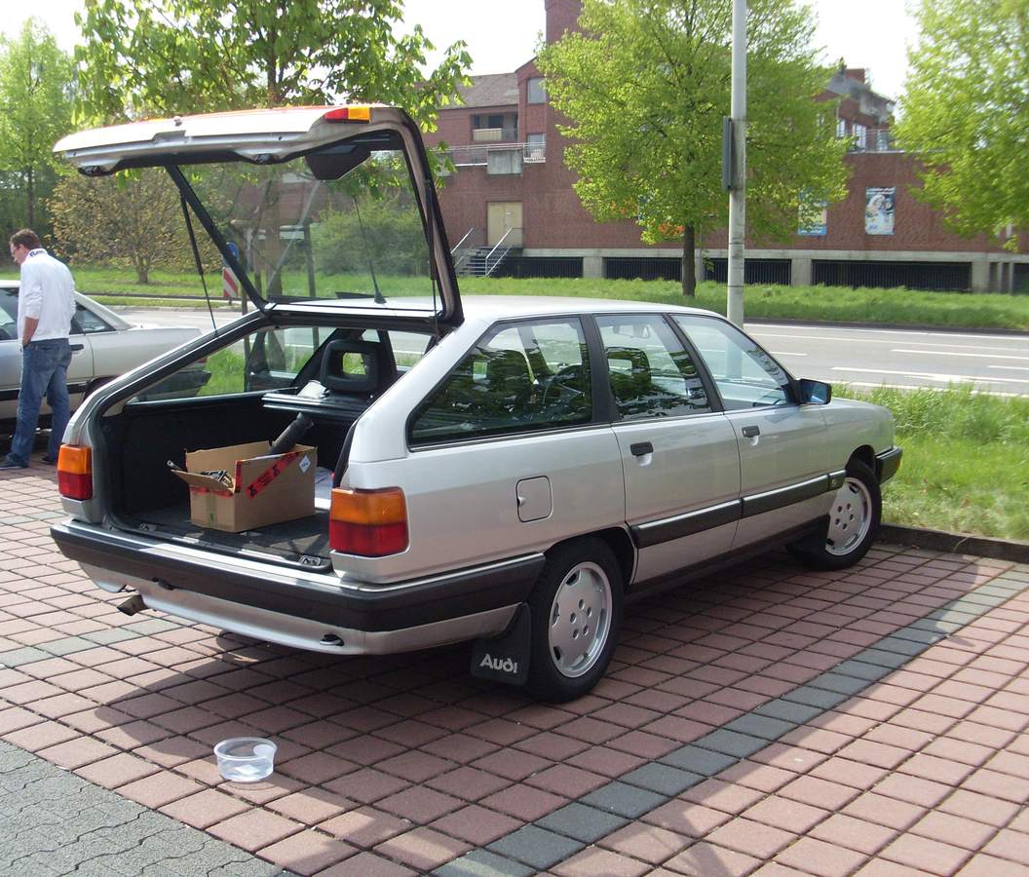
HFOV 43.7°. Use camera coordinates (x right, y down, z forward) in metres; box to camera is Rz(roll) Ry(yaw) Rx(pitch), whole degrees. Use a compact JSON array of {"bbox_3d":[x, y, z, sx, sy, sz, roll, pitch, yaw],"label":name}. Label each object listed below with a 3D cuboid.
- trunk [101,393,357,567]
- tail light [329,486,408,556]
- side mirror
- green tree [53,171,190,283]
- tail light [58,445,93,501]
[{"bbox_3d":[-0.683,0.104,4.495,1.200,0.420,0.950,7,9,34],"label":"trunk"},{"bbox_3d":[-0.419,0.239,3.740,0.170,0.190,0.165,7,9,34],"label":"tail light"},{"bbox_3d":[1.370,-0.213,5.830,0.170,0.115,0.095,7,9,34],"label":"side mirror"},{"bbox_3d":[-12.975,-7.165,43.000,5.200,3.900,5.000,1,7,0],"label":"green tree"},{"bbox_3d":[-1.494,0.106,4.460,0.170,0.190,0.165,7,9,34],"label":"tail light"}]

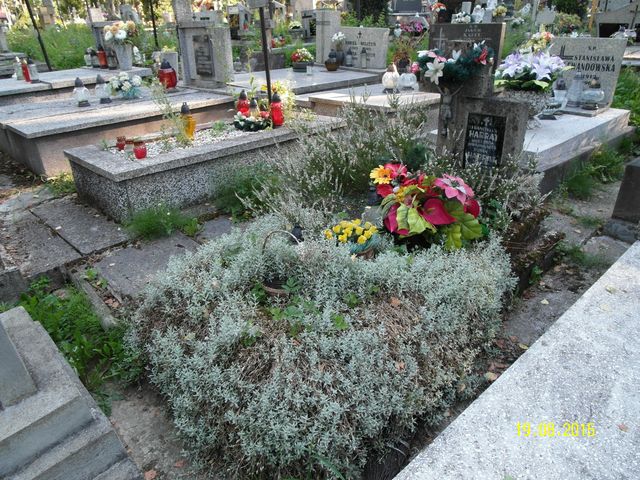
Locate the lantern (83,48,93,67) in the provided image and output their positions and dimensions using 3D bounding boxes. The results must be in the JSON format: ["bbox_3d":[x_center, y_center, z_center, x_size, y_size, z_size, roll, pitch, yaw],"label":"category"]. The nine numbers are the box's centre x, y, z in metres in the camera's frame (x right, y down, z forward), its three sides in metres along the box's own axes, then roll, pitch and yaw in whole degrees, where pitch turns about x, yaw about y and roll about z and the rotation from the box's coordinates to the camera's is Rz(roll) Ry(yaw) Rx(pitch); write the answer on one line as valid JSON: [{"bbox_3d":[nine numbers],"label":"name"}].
[{"bbox_3d":[-3.315,-2.604,6.325,0.102,0.237,0.102,21,34,33],"label":"lantern"}]

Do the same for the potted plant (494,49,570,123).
[{"bbox_3d":[1.962,-1.418,4.074,0.602,0.579,0.542,21,34,33],"label":"potted plant"}]

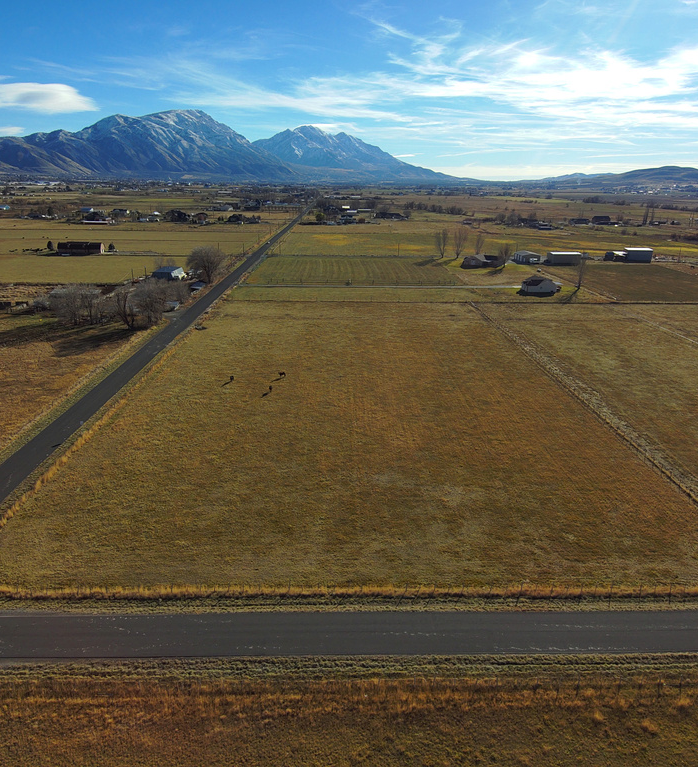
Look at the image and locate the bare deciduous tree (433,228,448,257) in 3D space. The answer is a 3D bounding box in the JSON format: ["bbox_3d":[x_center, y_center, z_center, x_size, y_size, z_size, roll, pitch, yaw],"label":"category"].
[{"bbox_3d":[63.510,-95.570,423.280,9.000,19.500,9.000,0,18,0],"label":"bare deciduous tree"}]

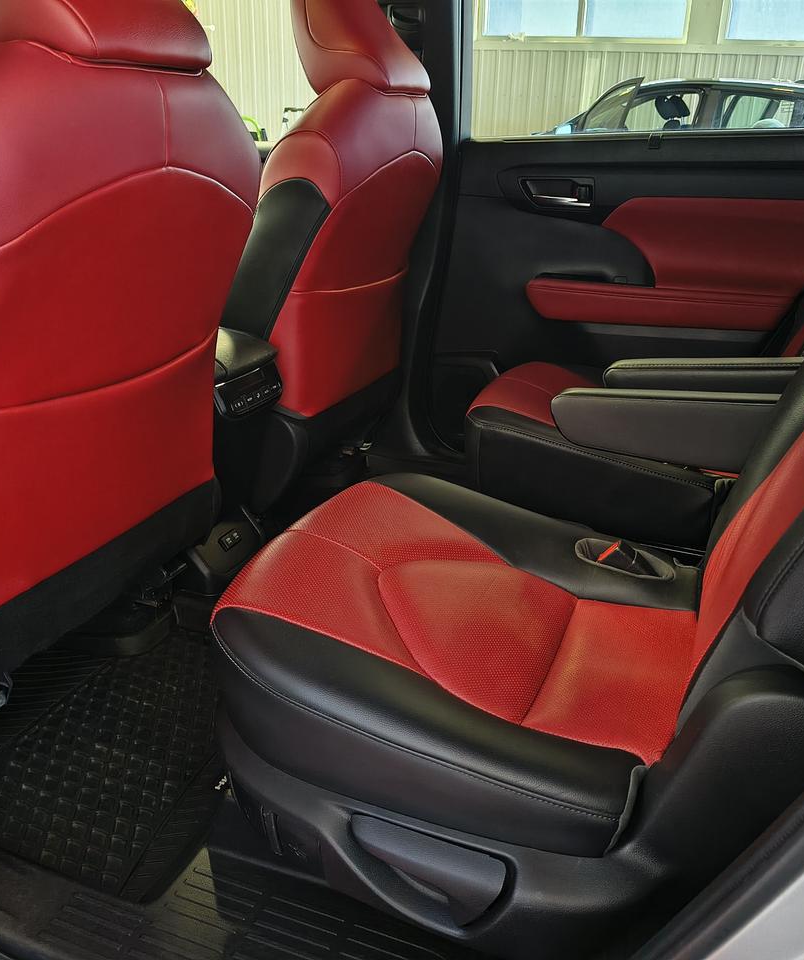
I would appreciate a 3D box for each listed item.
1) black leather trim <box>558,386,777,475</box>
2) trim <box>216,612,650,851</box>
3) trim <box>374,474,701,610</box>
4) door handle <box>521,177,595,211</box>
[{"bbox_3d":[0.377,-0.080,1.226,0.345,0.110,0.070,6,24,21],"label":"black leather trim"},{"bbox_3d":[0.020,0.251,0.955,0.475,0.158,0.140,14,27,17],"label":"trim"},{"bbox_3d":[0.173,0.087,1.269,0.475,0.120,0.140,14,27,17],"label":"trim"},{"bbox_3d":[0.343,-0.633,1.959,0.163,0.059,0.035,10,25,19],"label":"door handle"}]

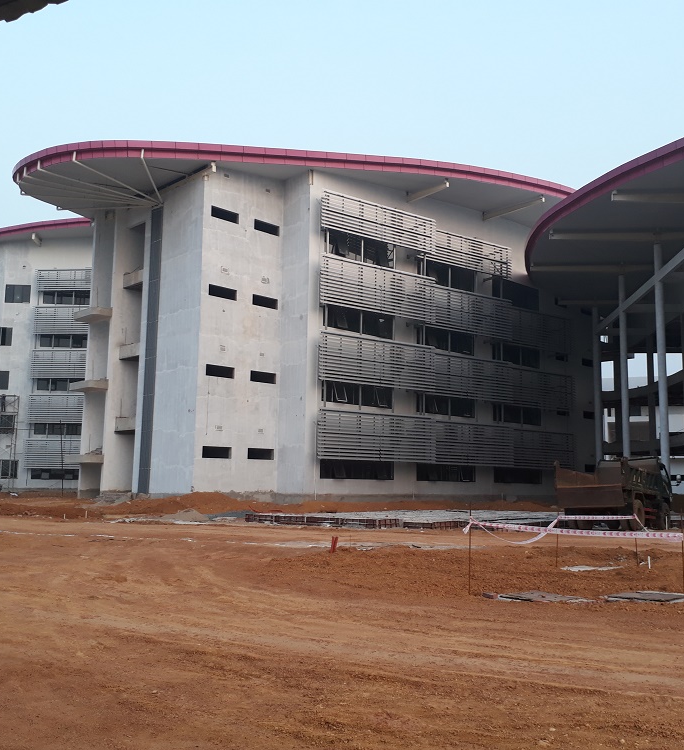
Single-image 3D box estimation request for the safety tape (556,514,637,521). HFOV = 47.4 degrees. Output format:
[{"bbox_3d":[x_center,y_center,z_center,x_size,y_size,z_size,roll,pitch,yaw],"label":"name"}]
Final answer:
[{"bbox_3d":[5.012,2.795,15.300,1.580,0.100,0.060,2,-8,-6],"label":"safety tape"}]

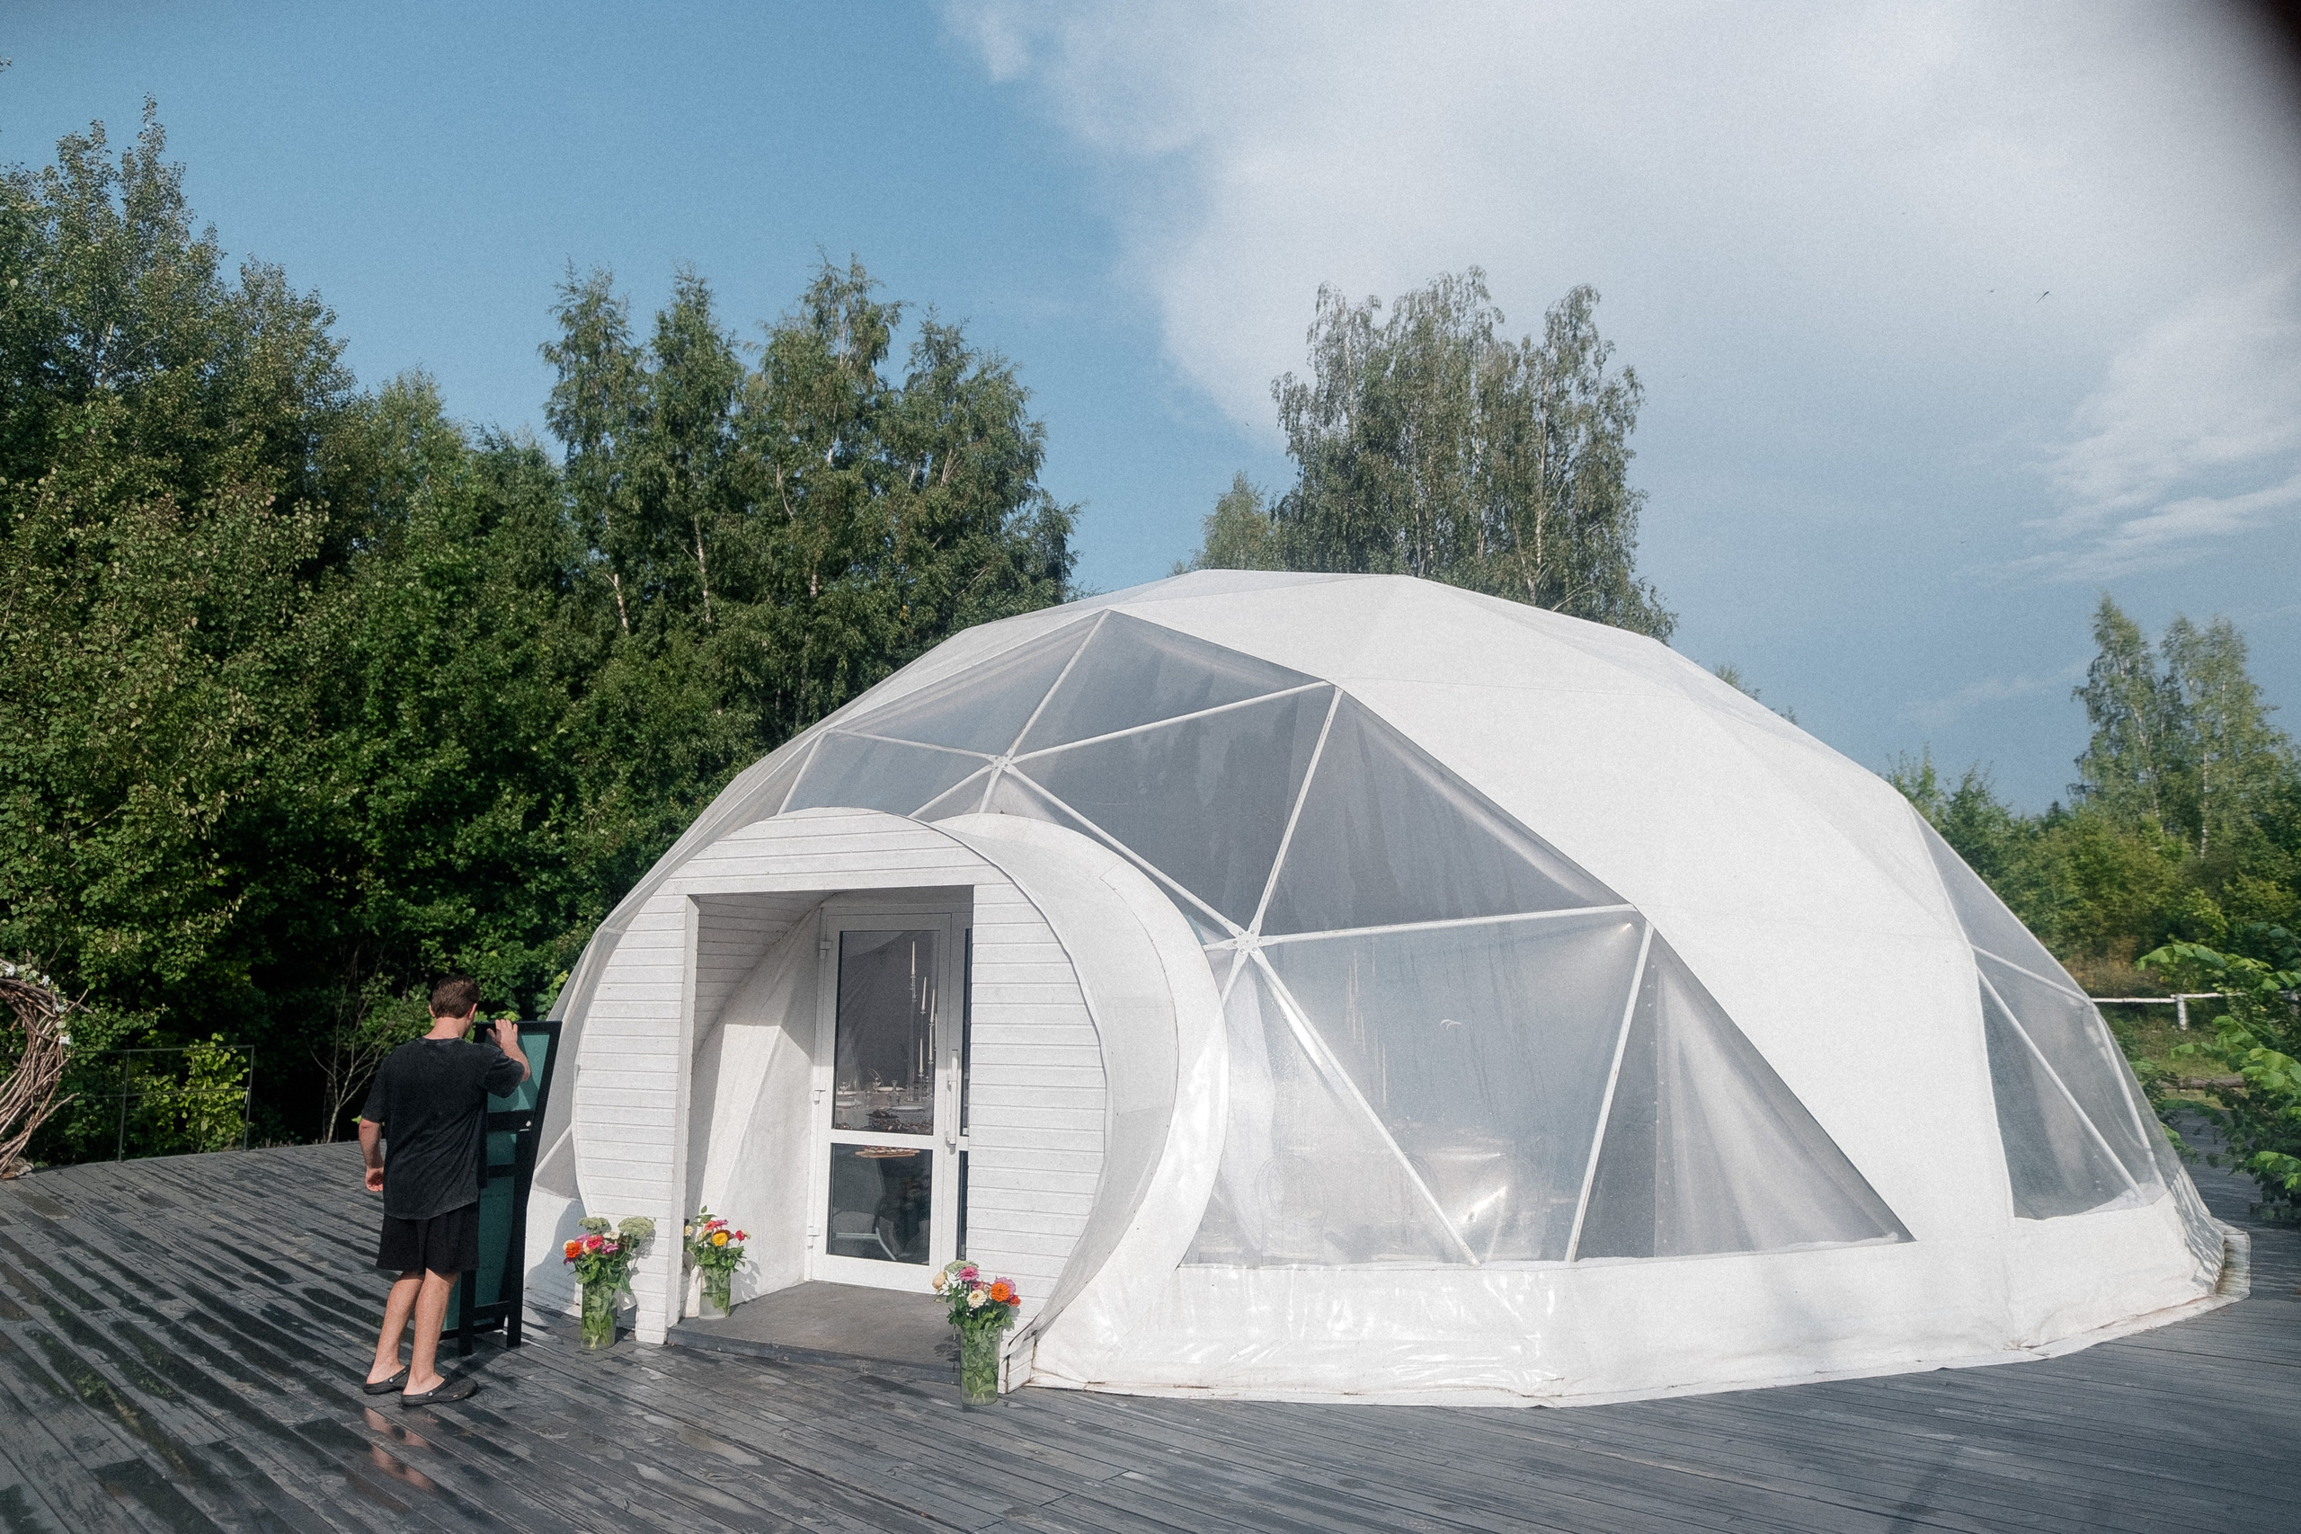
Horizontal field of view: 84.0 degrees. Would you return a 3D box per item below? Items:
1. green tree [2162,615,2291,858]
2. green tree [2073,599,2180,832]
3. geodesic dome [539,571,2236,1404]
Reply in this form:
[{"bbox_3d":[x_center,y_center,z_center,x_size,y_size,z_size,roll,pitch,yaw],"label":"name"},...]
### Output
[{"bbox_3d":[42.914,1.912,50.321,4.400,16.150,4.400,-8,-12,40],"label":"green tree"},{"bbox_3d":[39.400,1.475,50.395,3.800,17.070,3.800,-8,-12,38],"label":"green tree"},{"bbox_3d":[1.184,1.023,12.522,14.000,5.470,14.000,-4,-10,23],"label":"geodesic dome"}]

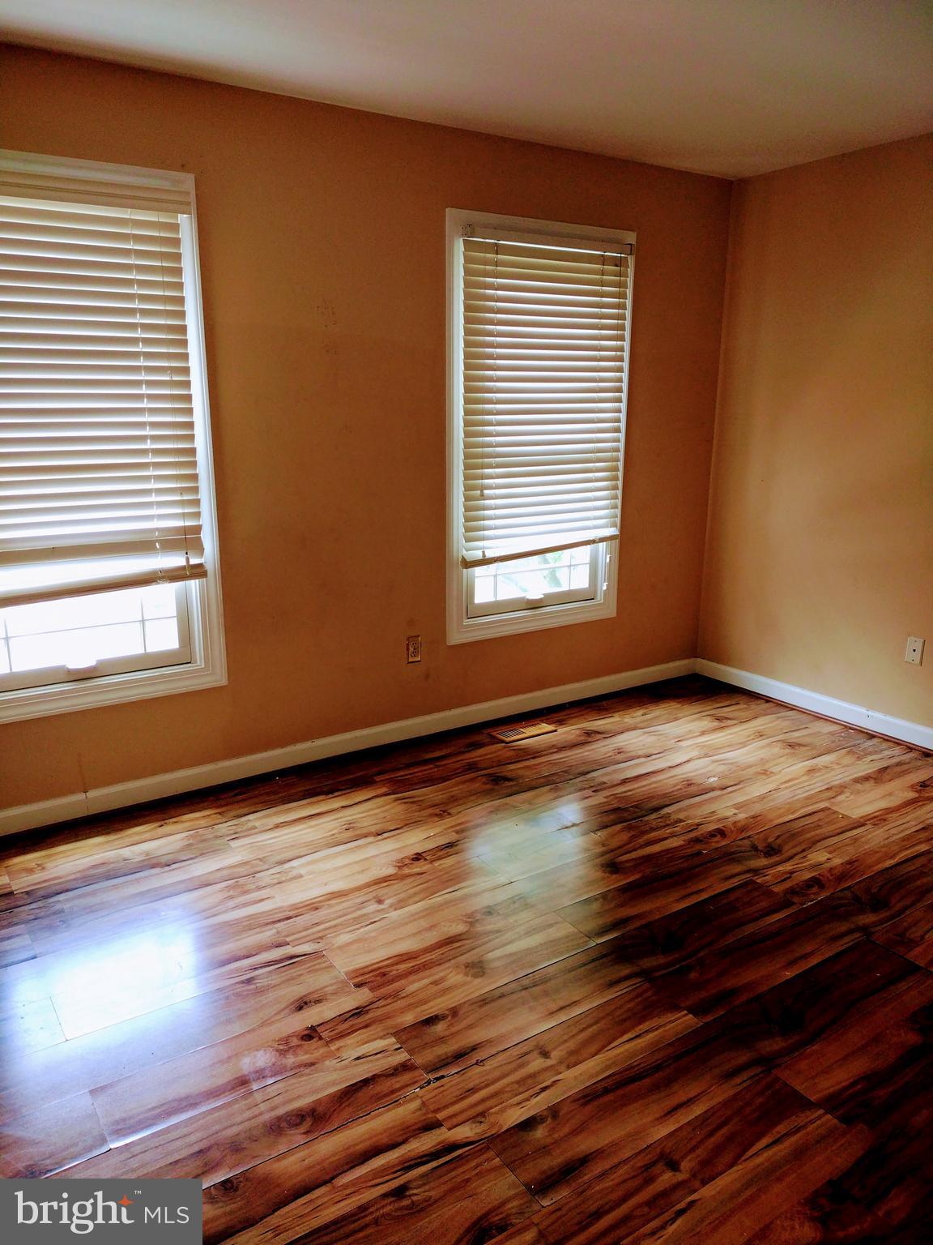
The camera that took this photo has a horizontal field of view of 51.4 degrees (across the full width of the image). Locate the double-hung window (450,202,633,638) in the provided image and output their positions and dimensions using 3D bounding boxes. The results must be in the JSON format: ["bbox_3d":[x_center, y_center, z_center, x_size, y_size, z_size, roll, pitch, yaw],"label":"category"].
[{"bbox_3d":[0.311,-0.818,4.235,0.989,1.733,0.110,-9,16,-34],"label":"double-hung window"}]

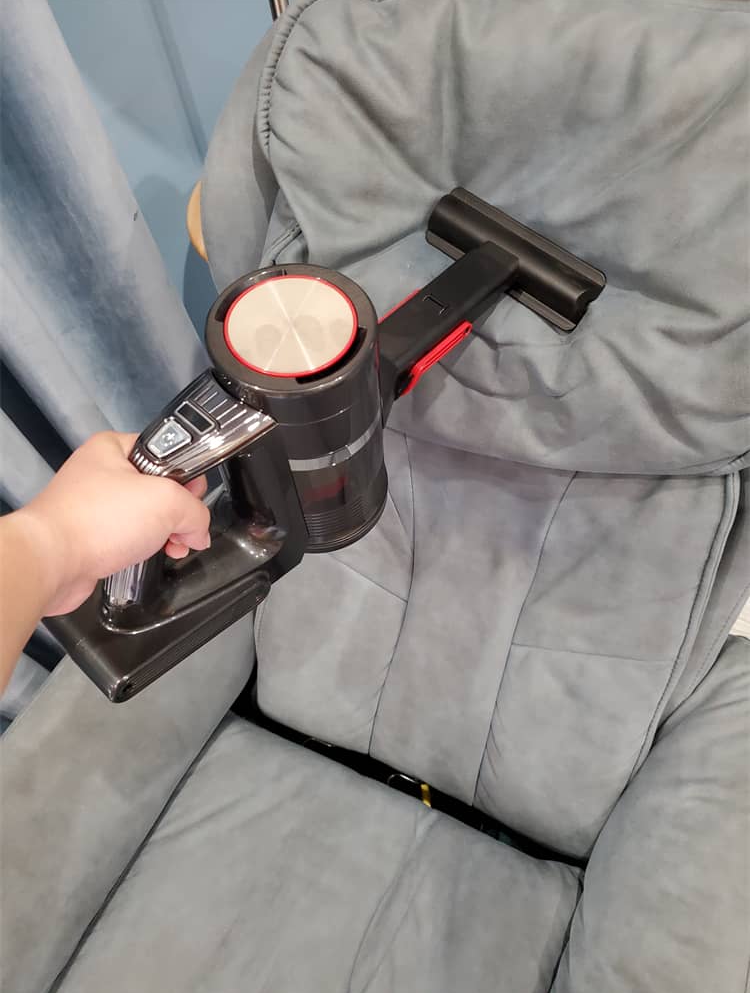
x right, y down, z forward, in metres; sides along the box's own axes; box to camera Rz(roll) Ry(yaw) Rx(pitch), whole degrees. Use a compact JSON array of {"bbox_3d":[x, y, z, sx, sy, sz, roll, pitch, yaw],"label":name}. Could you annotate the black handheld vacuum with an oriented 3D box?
[{"bbox_3d":[-0.034,-0.059,0.498,0.141,0.194,0.440,39,69,19],"label":"black handheld vacuum"}]

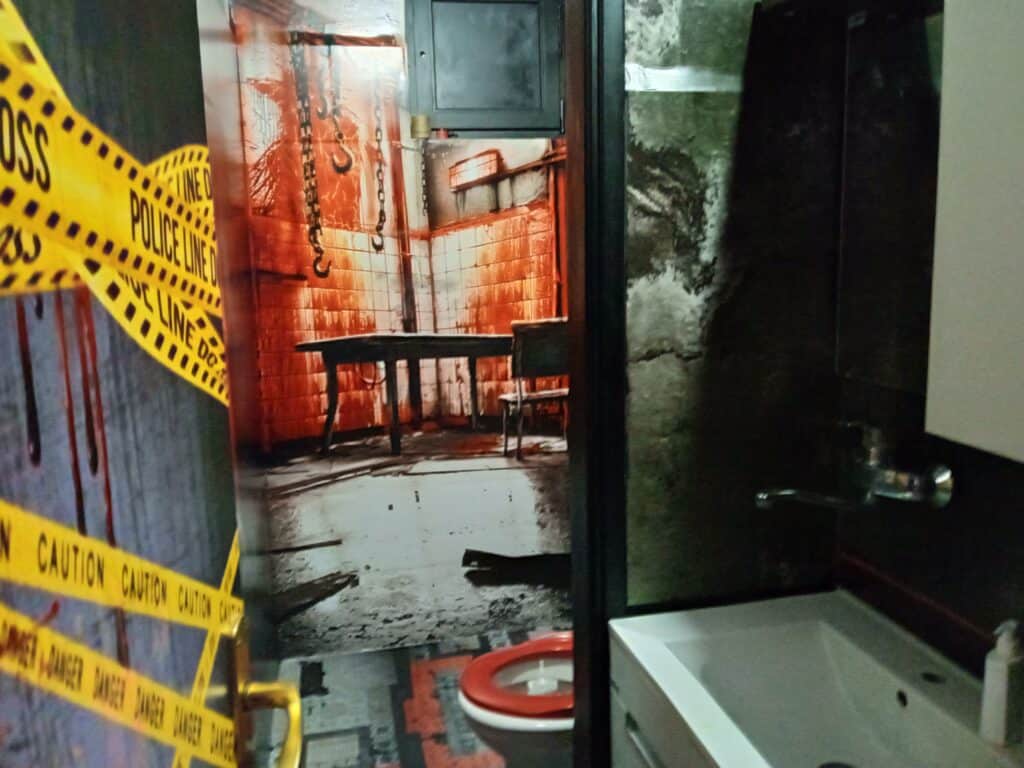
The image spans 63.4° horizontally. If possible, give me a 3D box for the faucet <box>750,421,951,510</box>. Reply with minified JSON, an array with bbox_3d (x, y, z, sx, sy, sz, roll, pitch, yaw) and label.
[{"bbox_3d":[0.489,0.129,1.244,0.264,0.138,0.210,-4,9,-12],"label":"faucet"}]

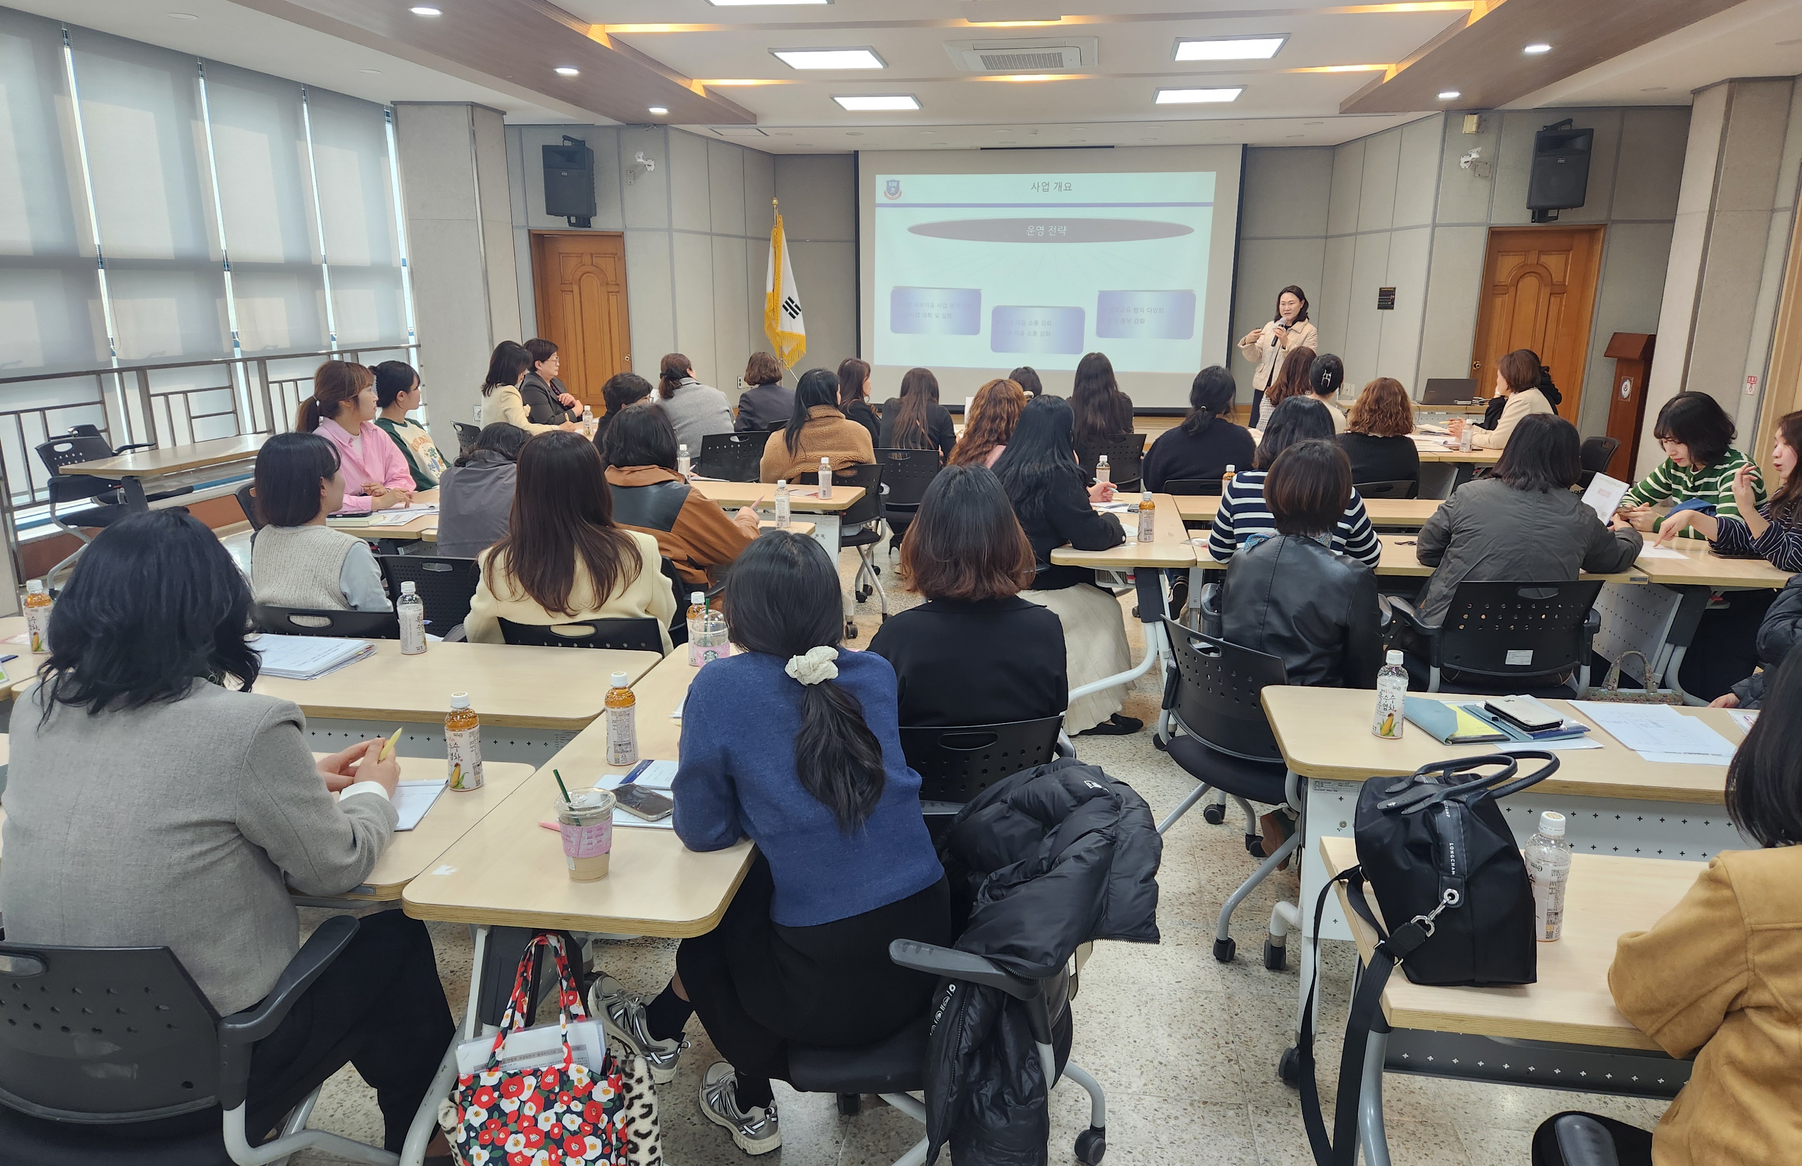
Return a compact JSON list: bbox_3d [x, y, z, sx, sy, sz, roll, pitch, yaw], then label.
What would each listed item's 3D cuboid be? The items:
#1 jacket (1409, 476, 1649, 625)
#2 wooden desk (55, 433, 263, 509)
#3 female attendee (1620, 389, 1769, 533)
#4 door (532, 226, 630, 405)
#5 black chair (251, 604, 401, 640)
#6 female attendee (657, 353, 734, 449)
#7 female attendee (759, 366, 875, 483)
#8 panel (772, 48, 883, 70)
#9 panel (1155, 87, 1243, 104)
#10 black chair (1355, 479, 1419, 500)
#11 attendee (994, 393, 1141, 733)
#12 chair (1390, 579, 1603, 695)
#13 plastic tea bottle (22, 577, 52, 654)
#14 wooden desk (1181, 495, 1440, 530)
[{"bbox_3d":[1.971,-0.032,3.793,0.680,0.620,0.500,4,14,15],"label":"jacket"},{"bbox_3d":[-3.825,-0.399,6.776,0.520,0.720,1.440,4,15,16],"label":"wooden desk"},{"bbox_3d":[3.036,-0.087,4.595,0.750,1.270,0.500,-5,14,-18],"label":"female attendee"},{"bbox_3d":[-2.812,-2.014,10.655,0.880,2.130,0.100,0,14,2],"label":"door"},{"bbox_3d":[-1.566,0.389,3.652,0.580,0.800,0.580,2,14,8],"label":"black chair"},{"bbox_3d":[-1.204,-0.807,7.523,0.520,1.260,0.740,3,14,13],"label":"female attendee"},{"bbox_3d":[-0.421,-0.471,6.136,0.540,1.260,0.720,0,14,0],"label":"female attendee"},{"bbox_3d":[-0.425,-3.174,7.235,0.610,0.050,0.640,2,15,6],"label":"panel"},{"bbox_3d":[2.281,-3.739,9.211,0.645,0.035,0.645,2,14,8],"label":"panel"},{"bbox_3d":[2.224,-0.155,5.893,0.580,0.800,0.580,-3,14,-12],"label":"black chair"},{"bbox_3d":[0.639,-0.072,4.514,0.700,1.250,0.500,-4,14,-15],"label":"attendee"},{"bbox_3d":[1.797,0.337,3.741,0.590,0.820,0.600,0,14,-1],"label":"chair"},{"bbox_3d":[-2.290,0.089,3.185,0.062,0.188,0.062,2,14,9],"label":"plastic tea bottle"},{"bbox_3d":[1.886,0.052,5.083,1.400,0.725,0.500,2,14,8],"label":"wooden desk"}]

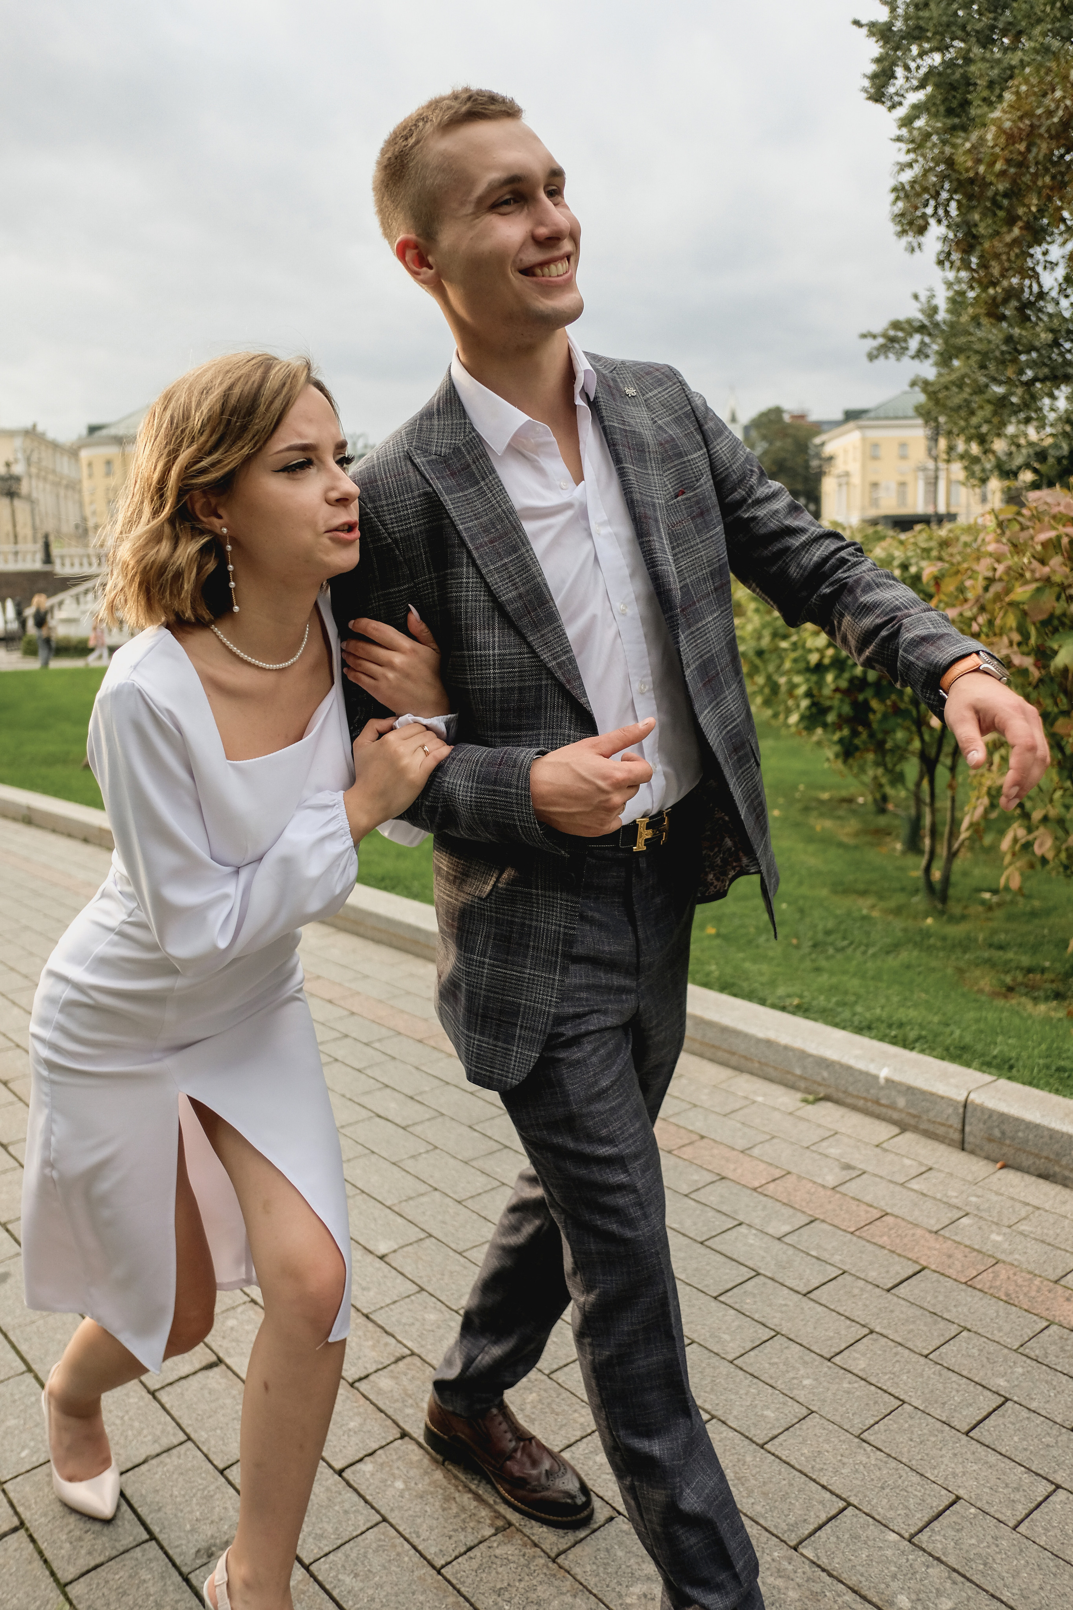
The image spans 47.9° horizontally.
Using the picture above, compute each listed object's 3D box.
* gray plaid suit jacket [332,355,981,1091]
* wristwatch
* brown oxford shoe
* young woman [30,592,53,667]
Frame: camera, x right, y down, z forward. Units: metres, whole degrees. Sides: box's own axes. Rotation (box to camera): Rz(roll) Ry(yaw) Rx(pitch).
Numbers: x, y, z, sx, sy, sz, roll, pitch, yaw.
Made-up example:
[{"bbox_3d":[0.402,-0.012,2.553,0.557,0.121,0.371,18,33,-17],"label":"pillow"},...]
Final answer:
[{"bbox_3d":[0.110,-0.117,1.335,0.580,0.825,0.550,-8,11,-34],"label":"gray plaid suit jacket"},{"bbox_3d":[0.452,-0.132,1.235,0.066,0.058,0.043,22,30,-40],"label":"wristwatch"},{"bbox_3d":[-0.049,0.917,1.746,0.300,0.118,0.110,5,12,39],"label":"brown oxford shoe"},{"bbox_3d":[-10.486,-3.680,25.600,0.500,1.660,0.380,-6,10,-24],"label":"young woman"}]

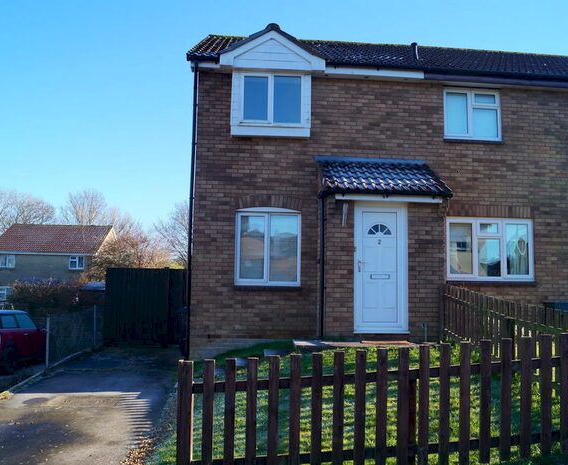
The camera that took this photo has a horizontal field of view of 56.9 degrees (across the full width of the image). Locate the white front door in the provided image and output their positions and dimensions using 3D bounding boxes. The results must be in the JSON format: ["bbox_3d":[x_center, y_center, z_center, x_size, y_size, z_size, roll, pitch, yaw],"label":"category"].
[{"bbox_3d":[1.599,0.568,8.632,0.911,2.127,0.100,2,-6,-6],"label":"white front door"}]

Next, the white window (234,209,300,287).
[{"bbox_3d":[-0.289,0.249,9.444,1.191,1.419,0.100,2,-6,-6],"label":"white window"}]

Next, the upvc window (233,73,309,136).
[{"bbox_3d":[-0.233,-2.331,9.528,1.452,1.186,0.160,2,-6,-6],"label":"upvc window"}]

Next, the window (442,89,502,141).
[{"bbox_3d":[3.636,-2.268,10.114,1.154,0.995,0.100,2,-6,-6],"label":"window"}]

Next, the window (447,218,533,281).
[{"bbox_3d":[3.884,0.319,9.879,1.713,1.185,0.100,2,-6,-6],"label":"window"}]

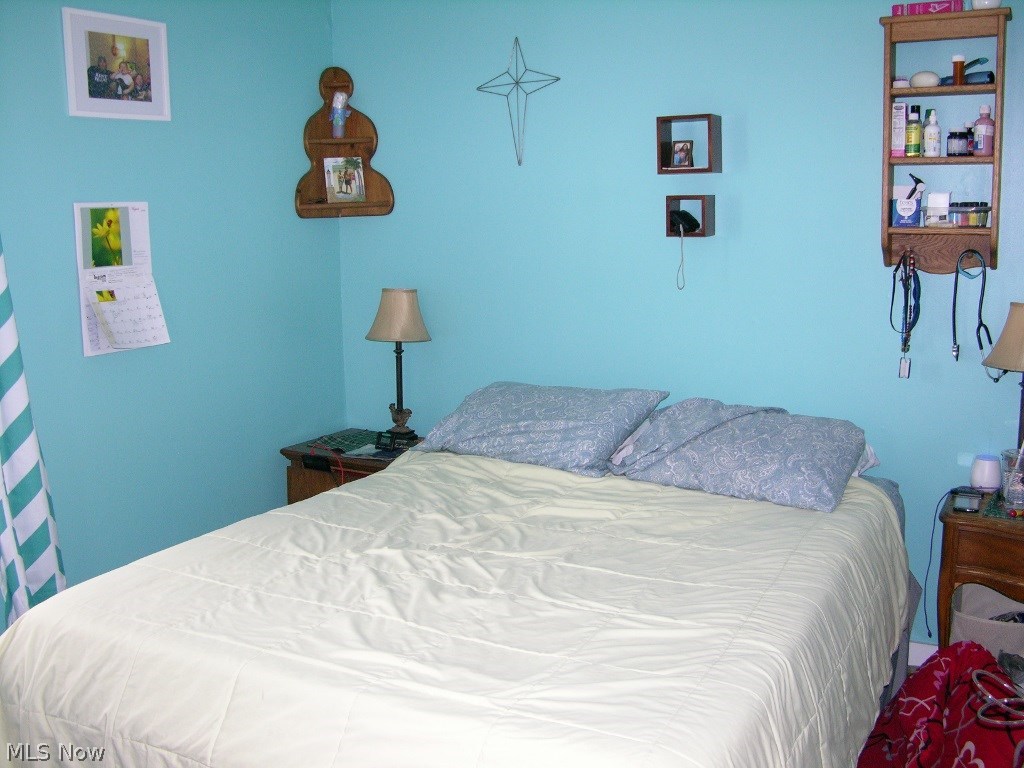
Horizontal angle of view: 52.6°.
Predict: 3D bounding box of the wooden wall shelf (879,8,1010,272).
[{"bbox_3d":[1.216,-0.672,2.927,0.340,0.710,0.105,5,11,31],"label":"wooden wall shelf"}]

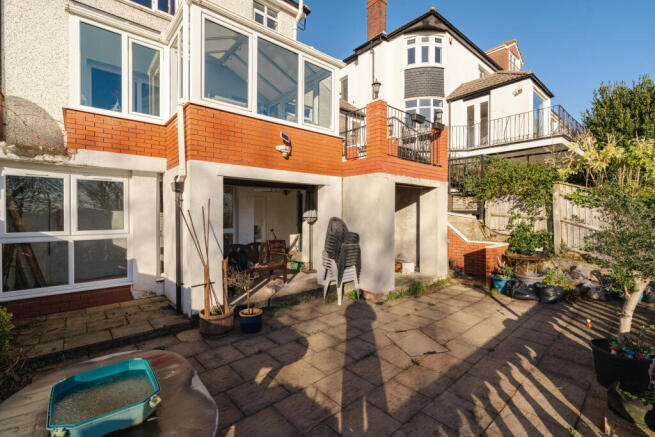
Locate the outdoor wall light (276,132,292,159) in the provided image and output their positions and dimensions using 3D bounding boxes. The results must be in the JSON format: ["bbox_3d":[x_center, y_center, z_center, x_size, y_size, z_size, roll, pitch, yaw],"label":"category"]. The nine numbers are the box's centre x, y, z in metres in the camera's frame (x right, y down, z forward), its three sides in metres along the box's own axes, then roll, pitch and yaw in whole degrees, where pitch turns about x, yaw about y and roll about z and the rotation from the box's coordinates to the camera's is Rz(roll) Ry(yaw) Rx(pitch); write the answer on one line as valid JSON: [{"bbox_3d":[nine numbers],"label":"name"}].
[{"bbox_3d":[-0.765,-1.283,5.154,0.220,0.450,0.180,0,1,-40],"label":"outdoor wall light"}]

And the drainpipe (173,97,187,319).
[{"bbox_3d":[-2.171,-0.151,4.271,0.150,3.129,0.170,0,1,-40],"label":"drainpipe"}]

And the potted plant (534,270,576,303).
[{"bbox_3d":[4.386,1.262,5.596,0.640,0.570,0.580,1,1,38],"label":"potted plant"}]

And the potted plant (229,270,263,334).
[{"bbox_3d":[-1.139,1.148,4.094,0.460,0.800,0.420,0,1,-16],"label":"potted plant"}]

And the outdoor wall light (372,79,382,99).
[{"bbox_3d":[0.963,-2.494,5.630,0.190,0.430,0.190,0,1,10],"label":"outdoor wall light"}]

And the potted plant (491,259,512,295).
[{"bbox_3d":[3.669,1.187,6.115,0.440,0.700,0.440,1,1,31],"label":"potted plant"}]

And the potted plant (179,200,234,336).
[{"bbox_3d":[-1.673,0.637,4.037,0.720,1.820,0.520,0,1,-23],"label":"potted plant"}]

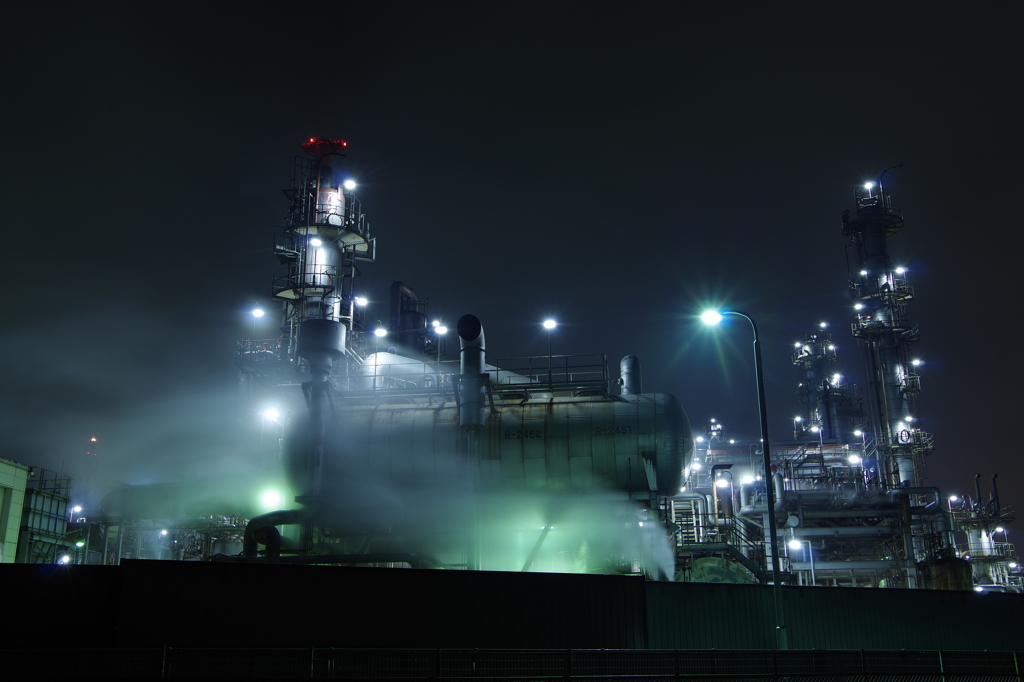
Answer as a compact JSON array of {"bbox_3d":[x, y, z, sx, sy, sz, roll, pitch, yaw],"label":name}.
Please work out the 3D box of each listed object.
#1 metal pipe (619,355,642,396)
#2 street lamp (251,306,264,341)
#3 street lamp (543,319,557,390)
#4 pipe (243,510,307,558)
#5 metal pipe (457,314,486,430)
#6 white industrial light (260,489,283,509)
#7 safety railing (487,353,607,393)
[{"bbox_3d":[4.734,1.412,40.533,0.840,1.449,1.000,-3,-18,7],"label":"metal pipe"},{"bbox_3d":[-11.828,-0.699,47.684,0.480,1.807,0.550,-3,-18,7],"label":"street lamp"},{"bbox_3d":[1.504,0.465,40.022,0.450,2.716,0.550,-3,-18,7],"label":"street lamp"},{"bbox_3d":[-8.897,7.263,38.454,1.877,1.677,1.400,-3,-18,7],"label":"pipe"},{"bbox_3d":[-1.506,1.166,38.472,0.910,4.098,1.250,-3,-18,7],"label":"metal pipe"},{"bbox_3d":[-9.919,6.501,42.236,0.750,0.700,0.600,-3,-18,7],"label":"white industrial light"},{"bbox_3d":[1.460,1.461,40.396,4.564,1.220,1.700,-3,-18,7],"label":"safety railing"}]

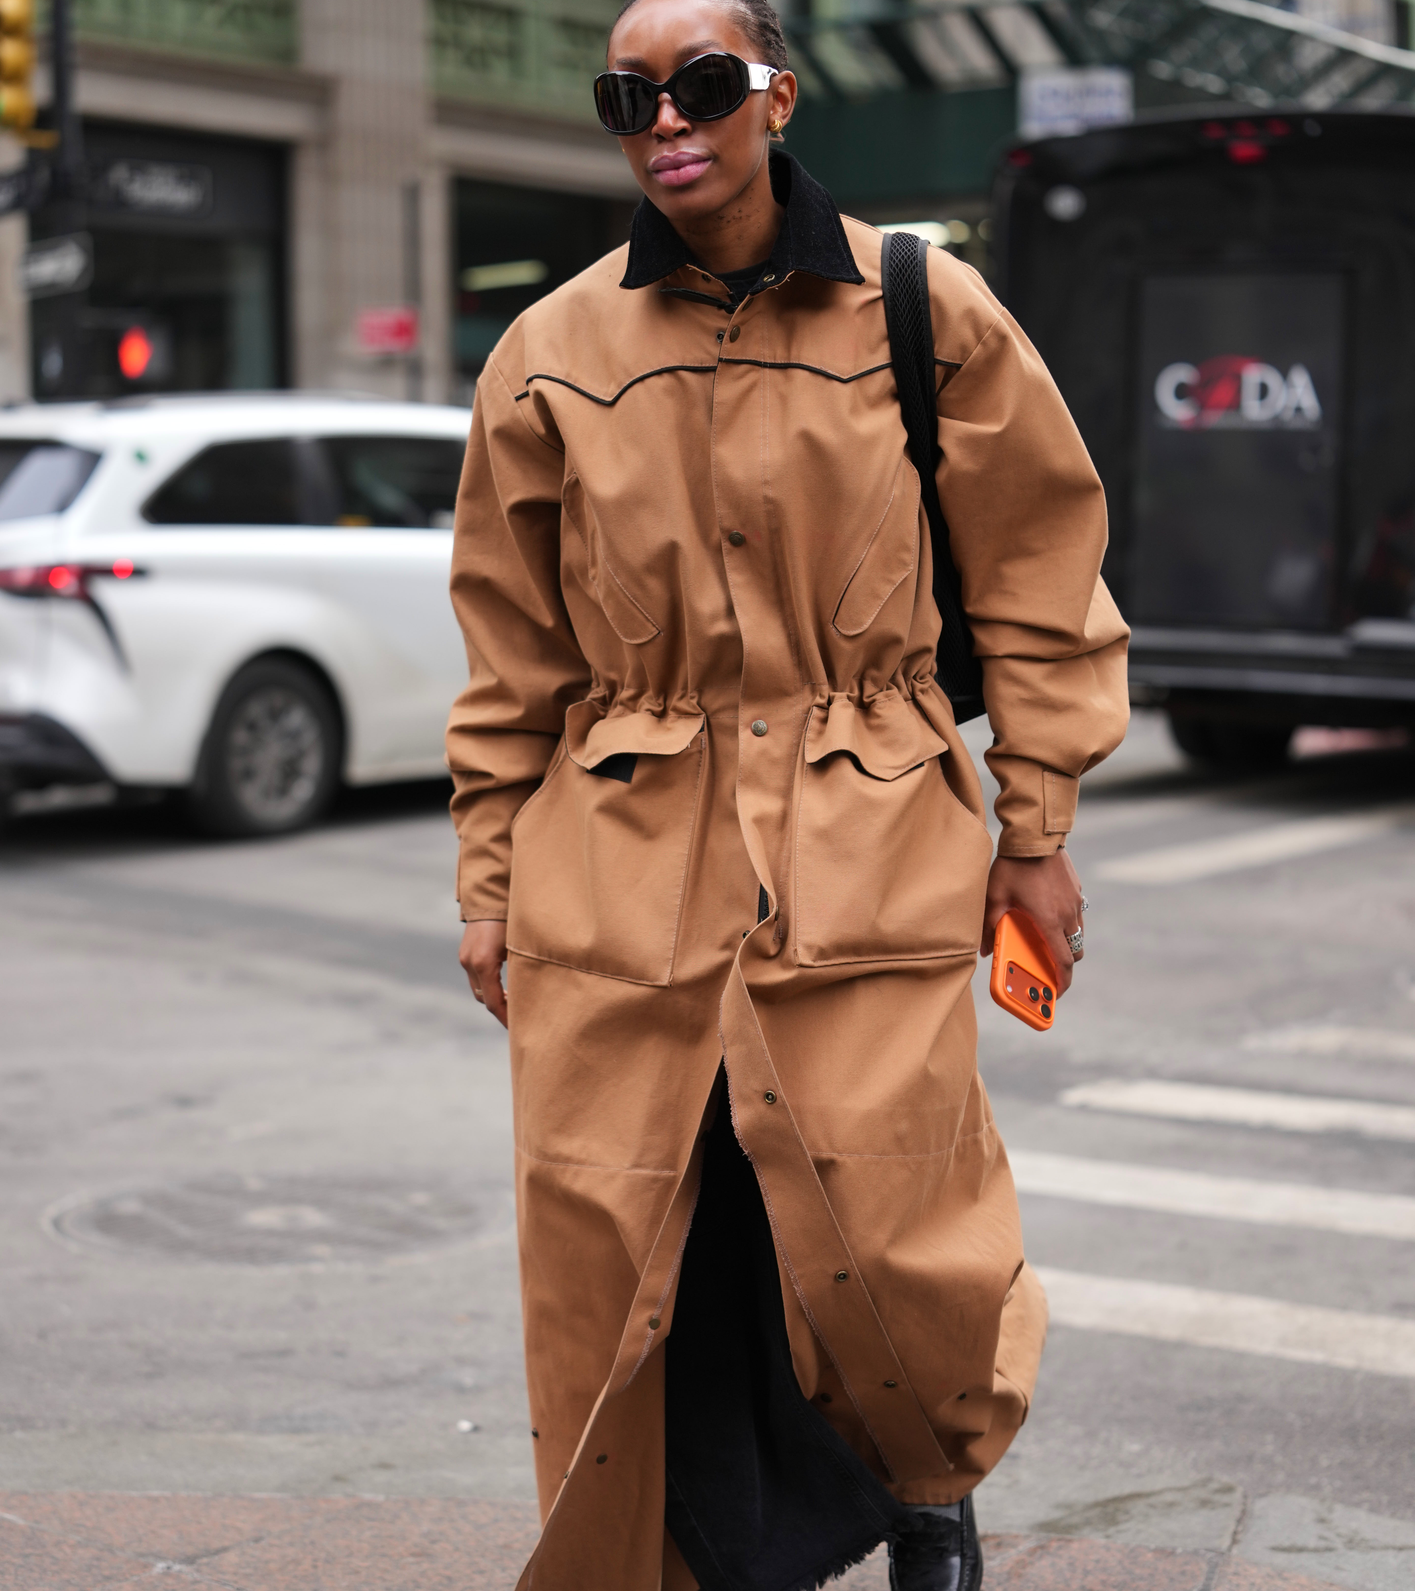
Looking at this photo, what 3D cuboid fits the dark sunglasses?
[{"bbox_3d":[-0.013,-0.641,2.714,0.148,0.062,0.150,-5,7,18],"label":"dark sunglasses"}]

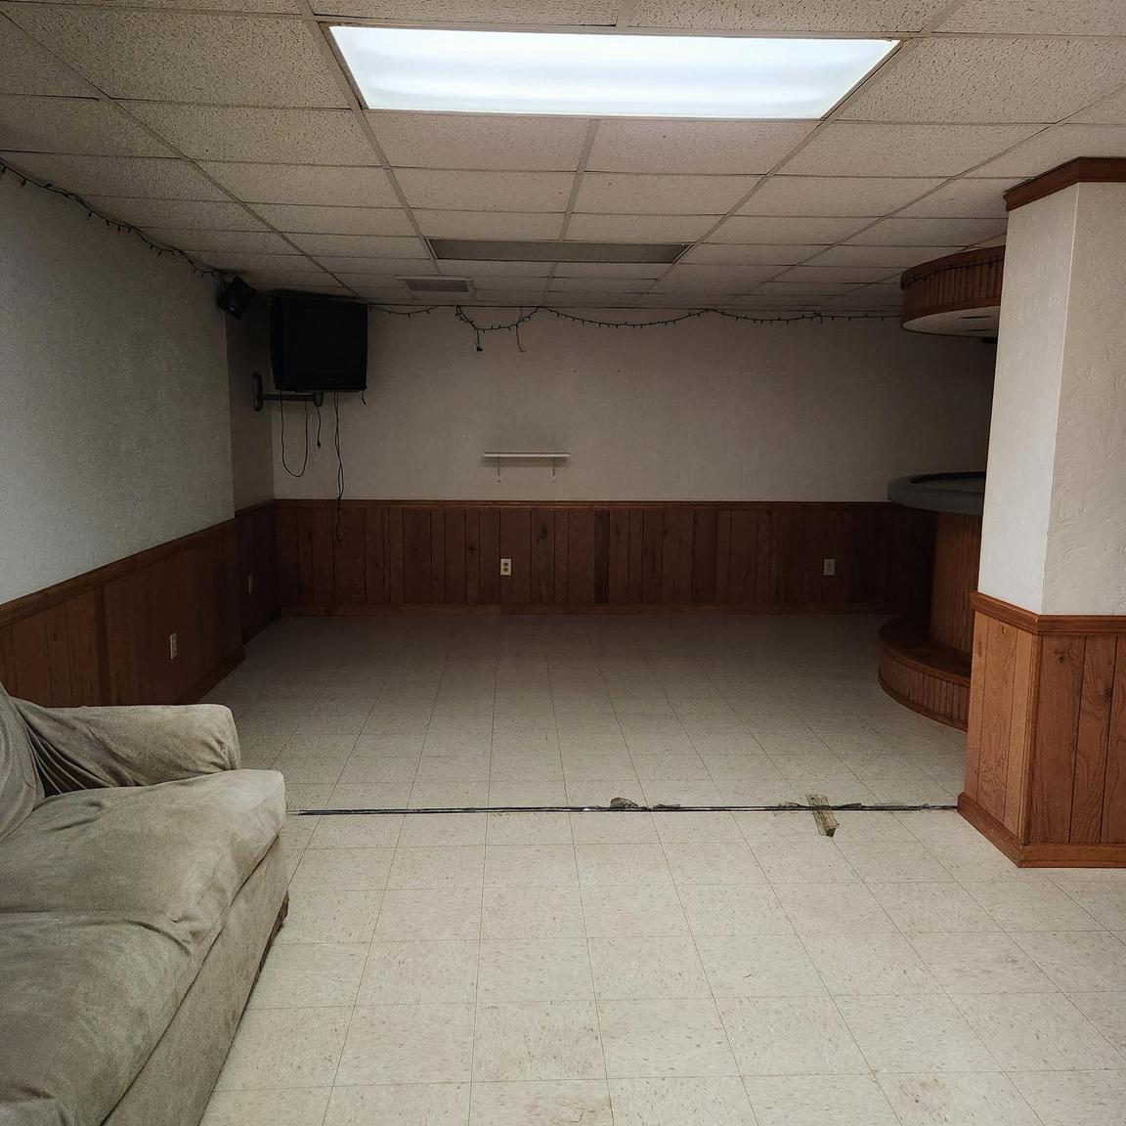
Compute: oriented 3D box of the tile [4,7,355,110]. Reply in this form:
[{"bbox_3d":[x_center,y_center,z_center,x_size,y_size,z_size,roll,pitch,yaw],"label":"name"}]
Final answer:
[{"bbox_3d":[-0.815,-1.126,2.245,0.600,0.020,0.600,0,8,-3],"label":"tile"}]

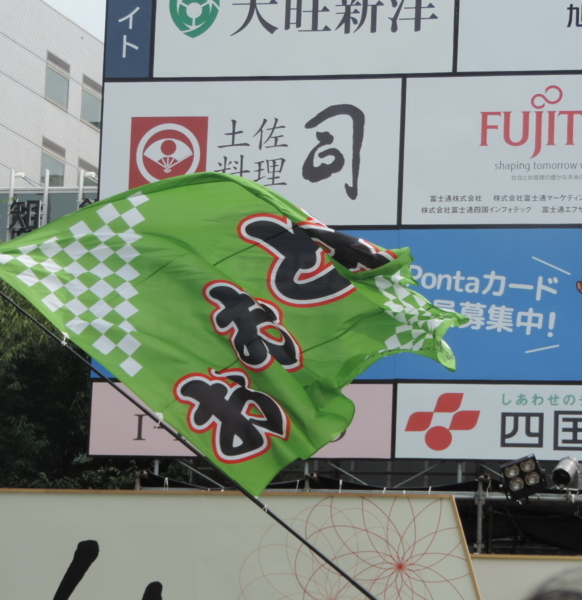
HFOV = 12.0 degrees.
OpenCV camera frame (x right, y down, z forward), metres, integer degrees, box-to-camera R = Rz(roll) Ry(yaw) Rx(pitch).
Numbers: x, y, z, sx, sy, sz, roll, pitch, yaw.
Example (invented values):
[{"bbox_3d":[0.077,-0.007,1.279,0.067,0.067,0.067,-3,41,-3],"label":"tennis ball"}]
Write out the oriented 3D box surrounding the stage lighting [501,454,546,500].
[{"bbox_3d":[2.293,1.750,27.350,0.360,0.370,0.170,-20,28,3],"label":"stage lighting"}]

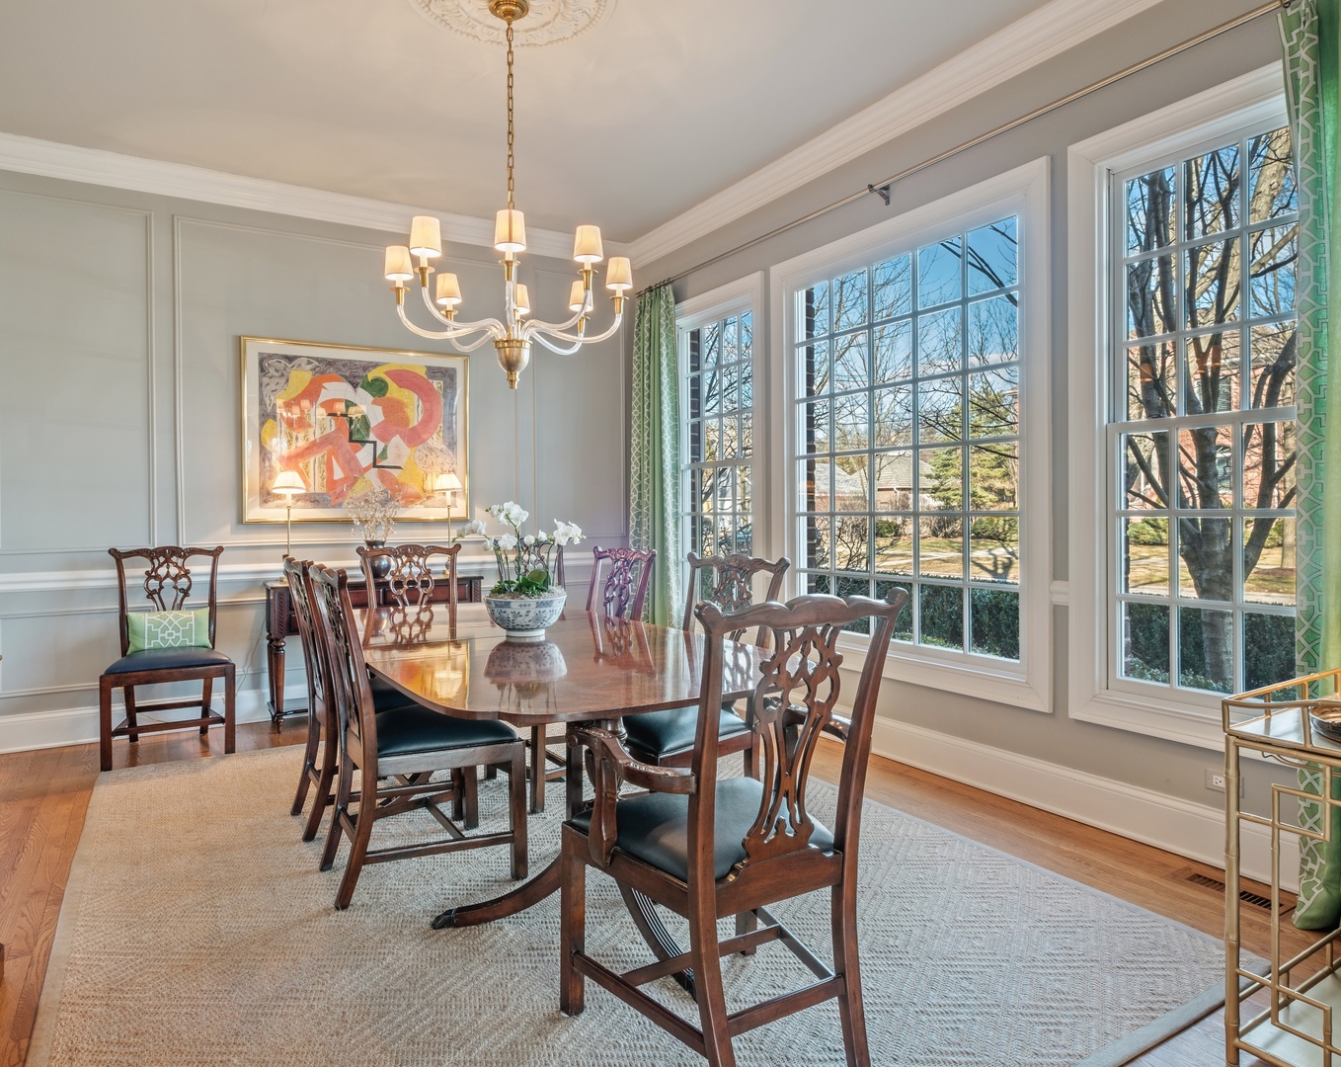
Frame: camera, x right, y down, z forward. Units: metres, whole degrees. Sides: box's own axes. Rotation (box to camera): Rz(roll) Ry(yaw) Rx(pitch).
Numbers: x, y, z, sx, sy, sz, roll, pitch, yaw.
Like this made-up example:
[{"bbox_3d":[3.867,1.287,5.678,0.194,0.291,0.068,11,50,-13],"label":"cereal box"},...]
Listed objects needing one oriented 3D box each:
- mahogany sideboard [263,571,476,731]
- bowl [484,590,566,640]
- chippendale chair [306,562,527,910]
[{"bbox_3d":[-1.799,0.690,4.625,1.225,0.821,0.376,-1,1,-35],"label":"mahogany sideboard"},{"bbox_3d":[-0.551,0.306,2.872,0.314,0.153,0.314,0,1,0],"label":"bowl"},{"bbox_3d":[-0.859,0.611,2.547,0.594,1.040,0.549,-1,1,-33],"label":"chippendale chair"}]

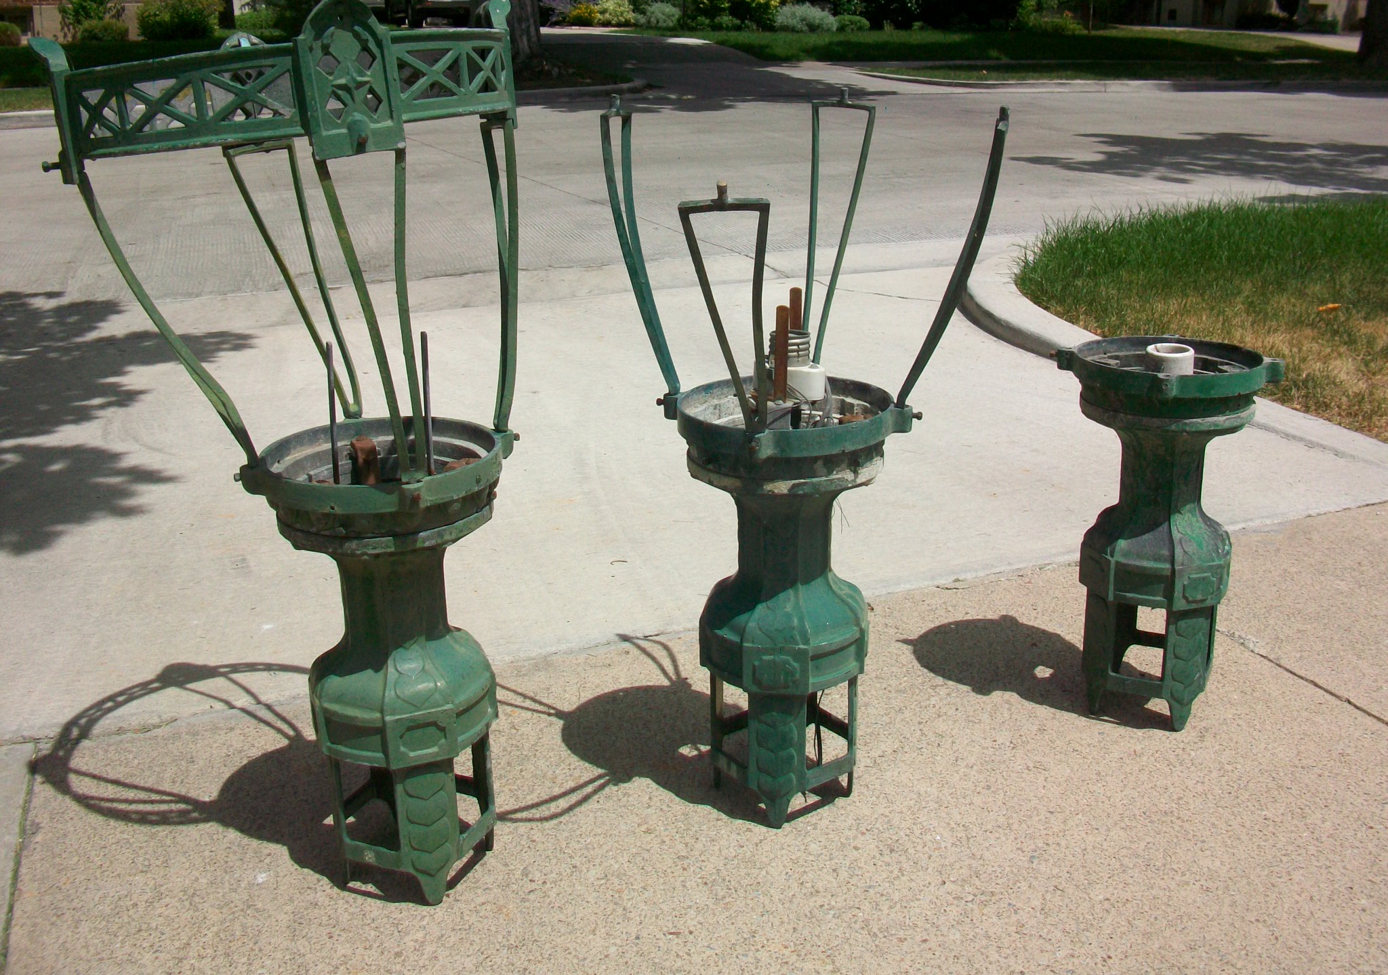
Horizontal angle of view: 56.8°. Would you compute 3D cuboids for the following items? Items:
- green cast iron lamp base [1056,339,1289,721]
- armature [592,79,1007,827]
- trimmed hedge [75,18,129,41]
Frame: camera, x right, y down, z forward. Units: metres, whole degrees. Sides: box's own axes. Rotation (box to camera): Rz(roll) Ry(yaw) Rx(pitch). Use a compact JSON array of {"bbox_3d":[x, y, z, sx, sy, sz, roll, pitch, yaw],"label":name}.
[{"bbox_3d":[0.583,0.063,1.626,0.264,0.470,0.264,5,19,21],"label":"green cast iron lamp base"},{"bbox_3d":[0.109,-0.007,1.360,0.399,0.784,0.500,3,18,13],"label":"armature"},{"bbox_3d":[-9.387,-7.275,20.400,0.840,0.380,0.700,-1,18,0],"label":"trimmed hedge"}]

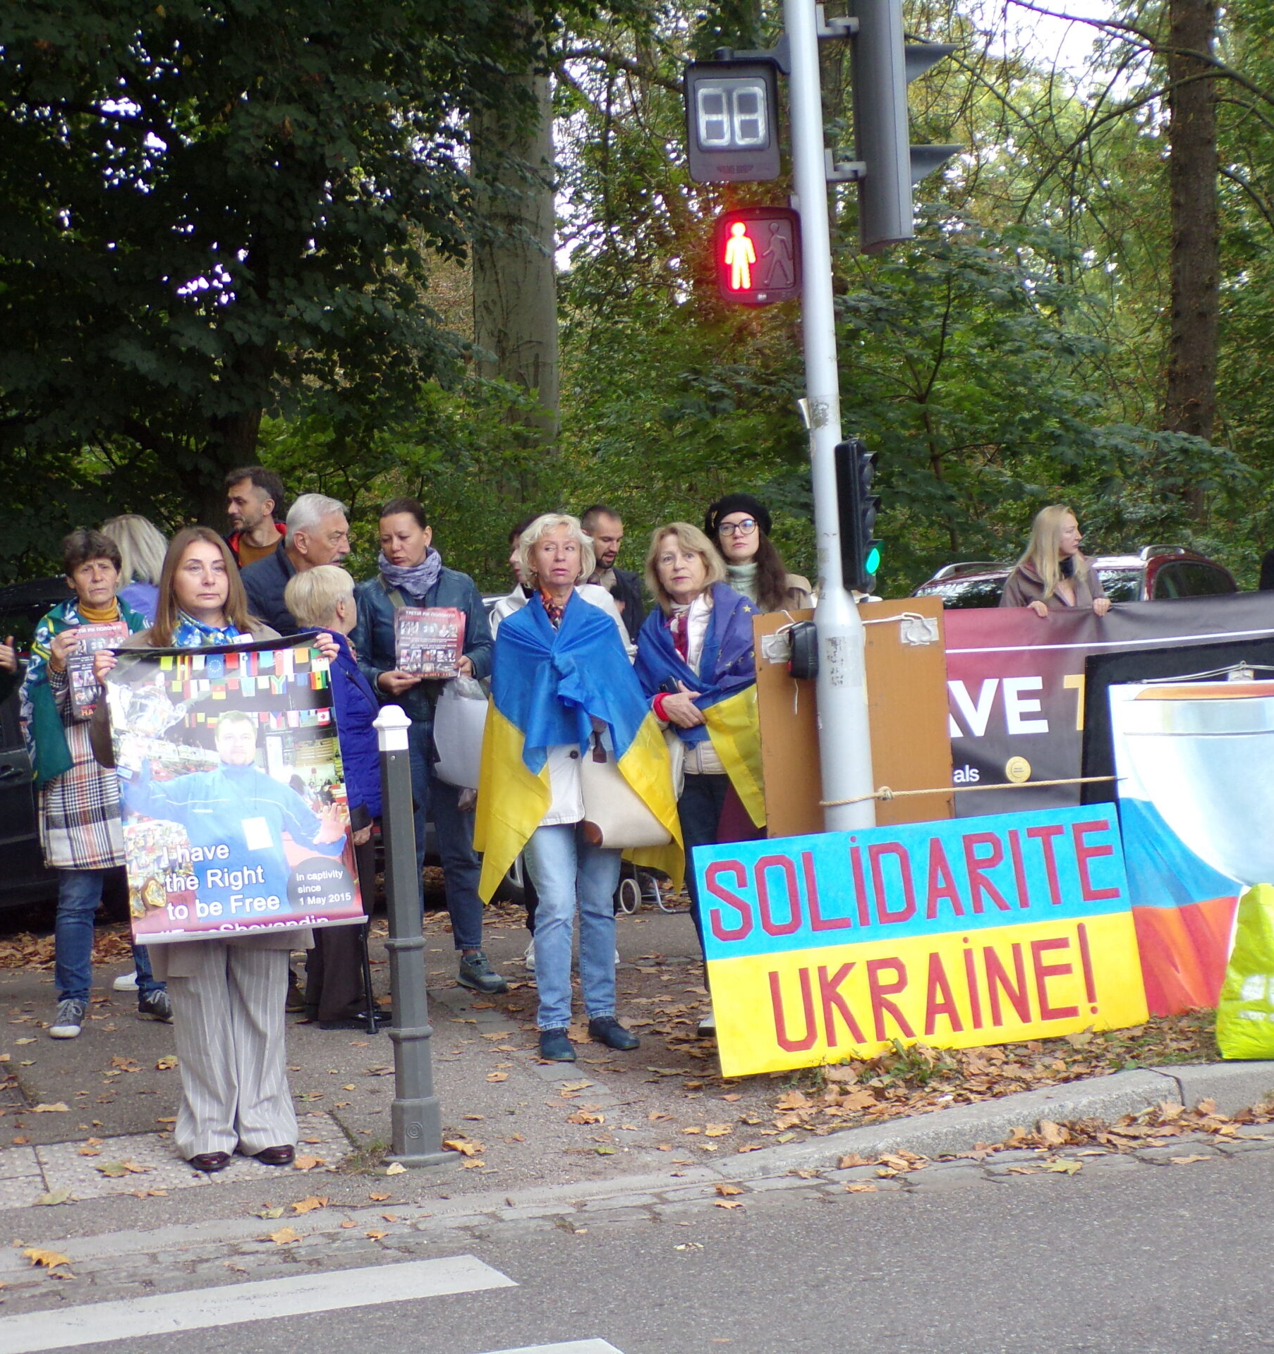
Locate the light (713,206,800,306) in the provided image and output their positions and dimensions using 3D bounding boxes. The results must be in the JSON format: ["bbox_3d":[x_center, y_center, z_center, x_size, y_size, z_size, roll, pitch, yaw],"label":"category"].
[{"bbox_3d":[0.363,-1.267,8.803,0.245,0.290,0.140,-3,3,13],"label":"light"}]

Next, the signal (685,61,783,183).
[{"bbox_3d":[0.290,-1.668,8.780,0.275,0.355,0.140,-2,3,16],"label":"signal"}]

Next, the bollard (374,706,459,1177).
[{"bbox_3d":[-0.596,0.670,7.600,0.190,1.190,0.190,-5,4,-16],"label":"bollard"}]

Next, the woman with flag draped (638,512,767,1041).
[{"bbox_3d":[0.197,0.320,9.150,0.500,1.610,0.400,-3,4,9],"label":"woman with flag draped"}]

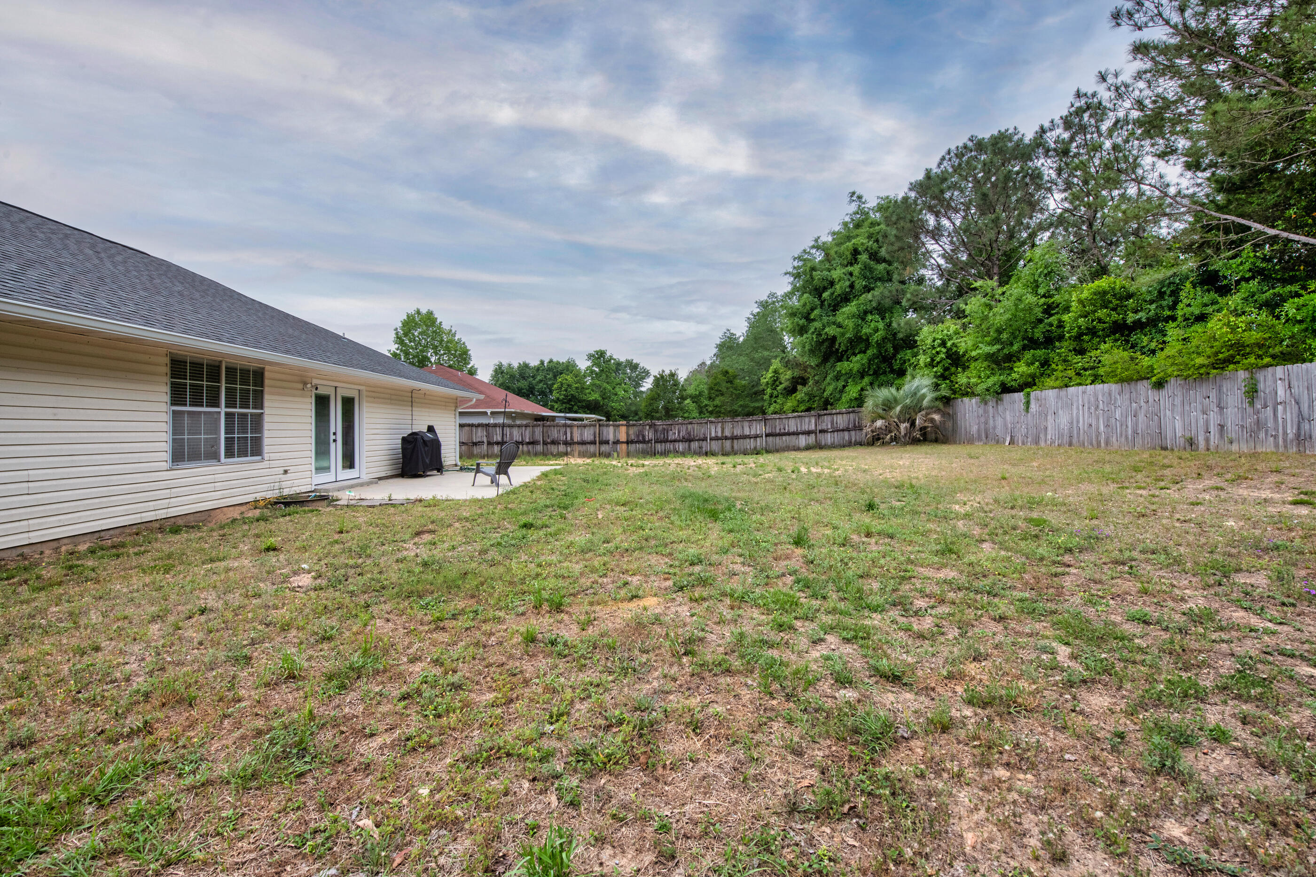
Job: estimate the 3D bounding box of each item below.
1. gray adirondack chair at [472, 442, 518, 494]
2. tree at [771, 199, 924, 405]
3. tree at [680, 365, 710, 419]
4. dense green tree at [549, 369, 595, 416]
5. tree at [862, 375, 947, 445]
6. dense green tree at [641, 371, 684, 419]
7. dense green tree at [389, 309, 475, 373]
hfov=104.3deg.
[{"bbox_3d":[-3.608,0.573,11.400,0.820,0.980,0.760,0,1,27],"label":"gray adirondack chair"},{"bbox_3d":[10.323,-6.551,28.000,8.214,13.801,7.803,0,1,0],"label":"tree"},{"bbox_3d":[2.336,-1.861,31.000,1.993,5.126,2.192,0,1,0],"label":"tree"},{"bbox_3d":[-6.076,-2.100,36.000,3.255,5.642,3.255,0,1,0],"label":"dense green tree"},{"bbox_3d":[10.009,-1.171,20.800,3.427,2.843,3.324,0,1,0],"label":"tree"},{"bbox_3d":[0.280,-1.737,31.000,2.741,4.876,2.741,0,1,0],"label":"dense green tree"},{"bbox_3d":[-18.523,-4.956,42.000,7.257,11.362,6.895,0,1,0],"label":"dense green tree"}]

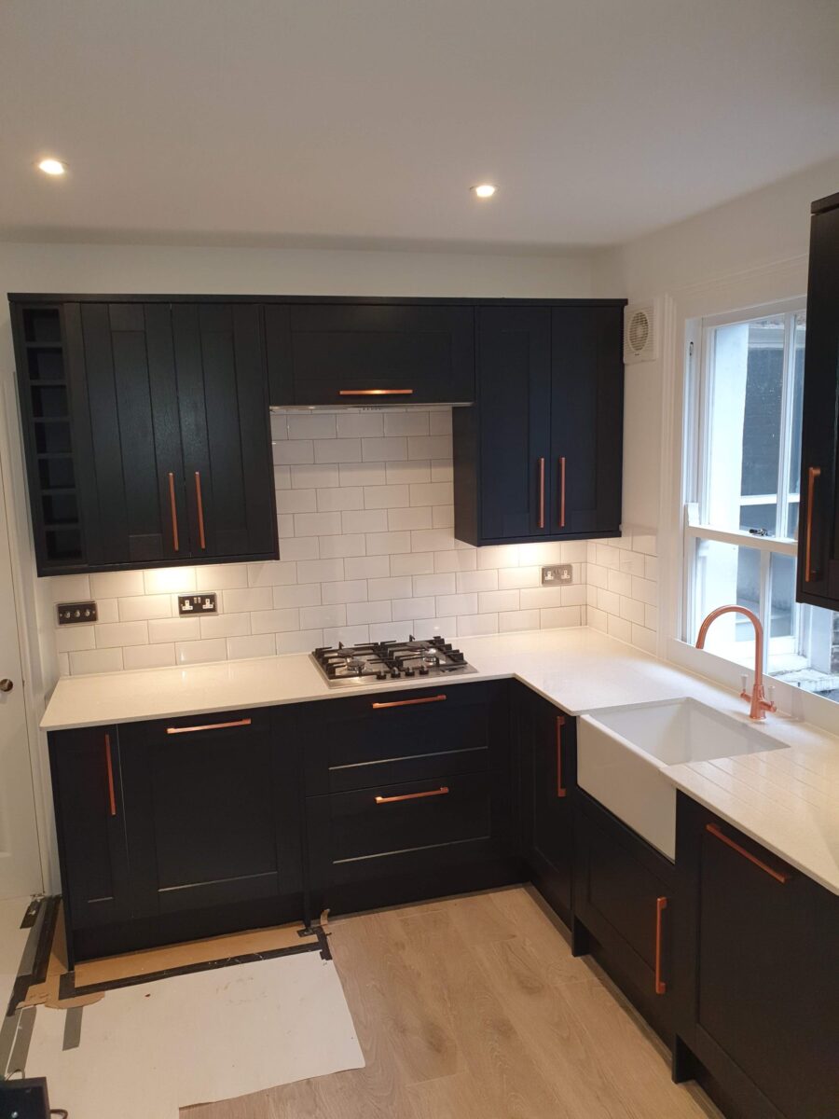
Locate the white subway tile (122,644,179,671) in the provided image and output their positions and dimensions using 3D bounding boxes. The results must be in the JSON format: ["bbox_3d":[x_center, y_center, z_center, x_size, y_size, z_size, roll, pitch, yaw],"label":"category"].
[{"bbox_3d":[-1.089,0.394,3.401,0.200,0.100,0.010,-4,8,-16],"label":"white subway tile"}]

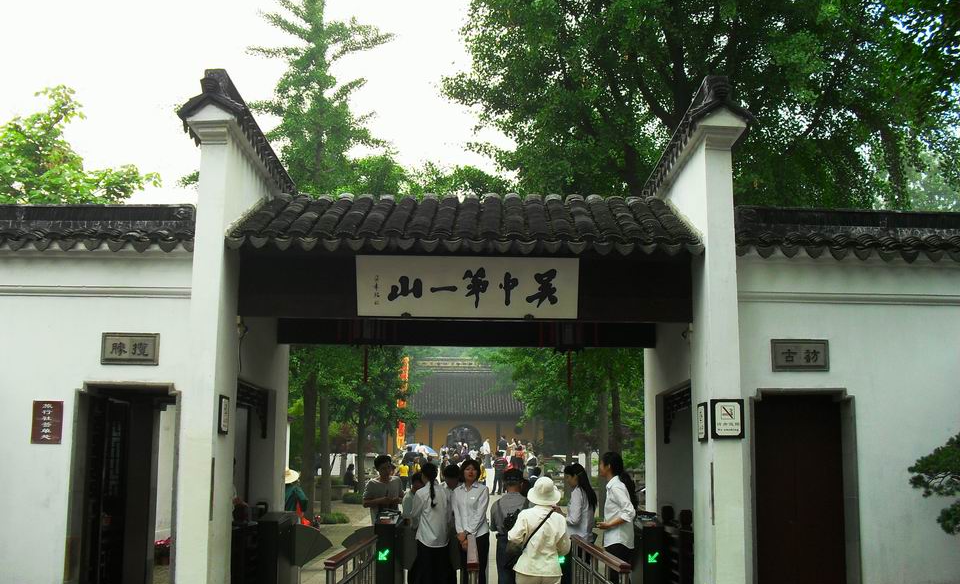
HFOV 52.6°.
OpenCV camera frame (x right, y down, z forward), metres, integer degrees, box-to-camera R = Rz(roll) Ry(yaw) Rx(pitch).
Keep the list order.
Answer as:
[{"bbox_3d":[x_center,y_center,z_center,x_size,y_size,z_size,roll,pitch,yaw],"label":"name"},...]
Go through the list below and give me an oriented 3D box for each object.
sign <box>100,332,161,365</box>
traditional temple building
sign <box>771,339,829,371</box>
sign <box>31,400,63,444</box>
[{"bbox_3d":[-3.489,0.573,9.690,0.577,0.320,0.050,1,-9,0],"label":"sign"},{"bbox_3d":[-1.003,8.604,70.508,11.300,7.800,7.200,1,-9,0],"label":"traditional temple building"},{"bbox_3d":[3.201,0.637,9.690,0.575,0.320,0.050,1,-9,0],"label":"sign"},{"bbox_3d":[-4.277,1.291,9.594,0.305,0.420,0.030,1,-9,0],"label":"sign"}]

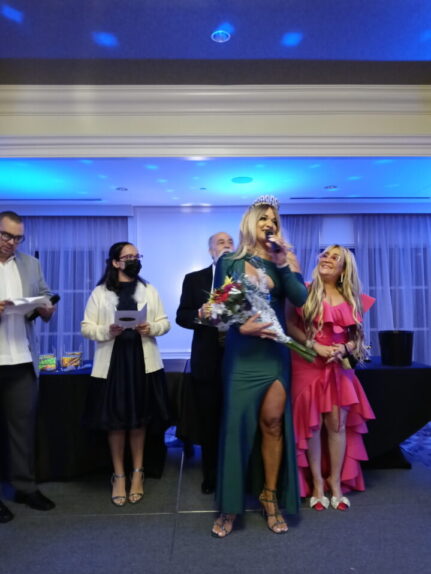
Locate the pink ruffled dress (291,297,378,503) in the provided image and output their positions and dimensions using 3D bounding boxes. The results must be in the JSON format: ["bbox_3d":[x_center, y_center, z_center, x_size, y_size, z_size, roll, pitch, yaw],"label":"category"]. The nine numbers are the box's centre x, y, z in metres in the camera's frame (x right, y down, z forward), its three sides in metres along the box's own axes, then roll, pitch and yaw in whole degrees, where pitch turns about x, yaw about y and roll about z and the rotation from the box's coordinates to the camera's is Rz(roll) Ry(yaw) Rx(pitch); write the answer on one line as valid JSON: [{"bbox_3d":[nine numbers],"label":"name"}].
[{"bbox_3d":[0.751,0.694,2.970,0.540,1.270,0.460,0,-1,8],"label":"pink ruffled dress"}]

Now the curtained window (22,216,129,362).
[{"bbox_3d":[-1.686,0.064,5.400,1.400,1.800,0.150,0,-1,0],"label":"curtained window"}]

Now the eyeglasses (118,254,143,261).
[{"bbox_3d":[-0.534,-0.184,2.900,0.140,0.042,0.130,1,-2,-40],"label":"eyeglasses"}]

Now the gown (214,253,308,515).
[{"bbox_3d":[0.256,0.543,2.640,0.500,1.480,0.400,0,-1,-10],"label":"gown"}]

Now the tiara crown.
[{"bbox_3d":[0.282,-0.482,2.620,0.160,0.075,0.130,1,-1,-24],"label":"tiara crown"}]

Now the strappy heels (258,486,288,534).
[{"bbox_3d":[0.326,1.245,2.610,0.100,0.205,0.225,0,-1,-16],"label":"strappy heels"}]

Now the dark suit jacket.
[{"bbox_3d":[0.027,0.238,3.120,0.570,0.790,0.320,0,-1,-8],"label":"dark suit jacket"}]

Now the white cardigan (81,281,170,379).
[{"bbox_3d":[-0.563,0.269,2.940,0.540,0.610,0.310,0,-1,-3],"label":"white cardigan"}]

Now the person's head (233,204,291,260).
[{"bbox_3d":[0.263,-0.318,2.660,0.280,0.320,0.240,1,-1,-22],"label":"person's head"}]

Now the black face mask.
[{"bbox_3d":[-0.519,-0.115,2.890,0.135,0.120,0.090,1,-2,-40],"label":"black face mask"}]

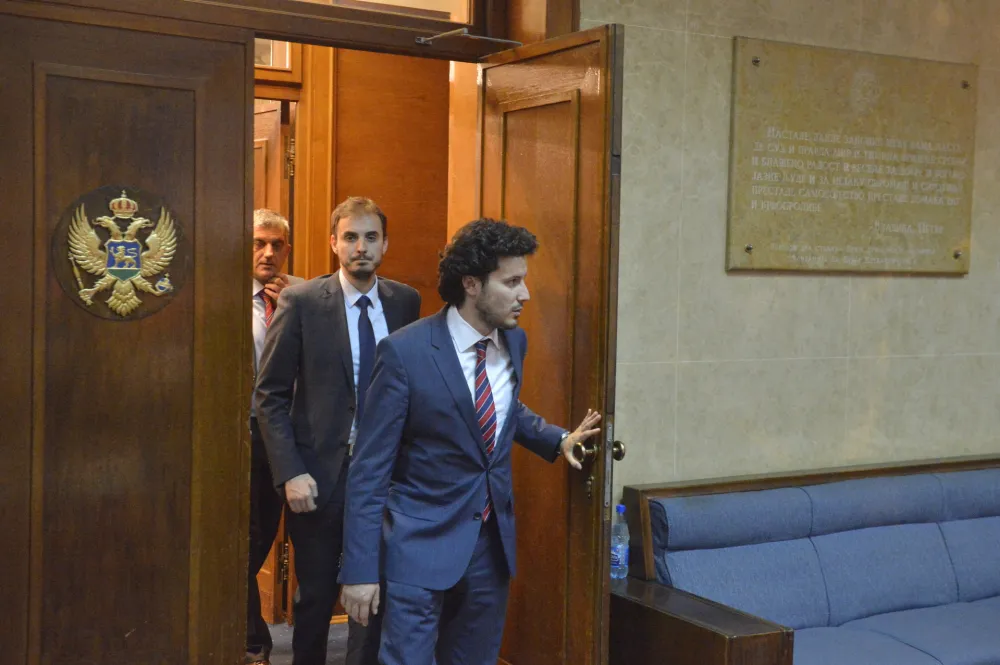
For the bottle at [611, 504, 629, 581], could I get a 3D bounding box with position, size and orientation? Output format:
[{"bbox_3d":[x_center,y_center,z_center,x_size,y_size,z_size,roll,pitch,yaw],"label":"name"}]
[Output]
[{"bbox_3d":[0.397,0.688,4.580,0.063,0.238,0.063,2,3,7],"label":"bottle"}]

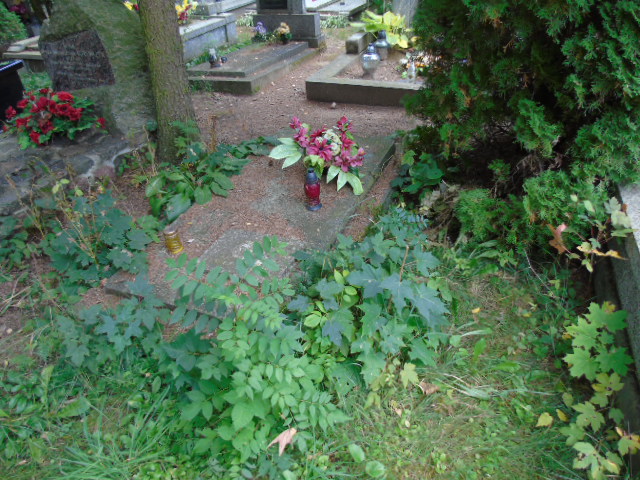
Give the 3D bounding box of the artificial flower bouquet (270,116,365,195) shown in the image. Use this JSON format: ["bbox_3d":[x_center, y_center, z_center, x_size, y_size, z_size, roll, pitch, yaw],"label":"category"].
[{"bbox_3d":[-0.004,-0.563,3.016,0.560,0.310,0.400,10,36,19],"label":"artificial flower bouquet"}]

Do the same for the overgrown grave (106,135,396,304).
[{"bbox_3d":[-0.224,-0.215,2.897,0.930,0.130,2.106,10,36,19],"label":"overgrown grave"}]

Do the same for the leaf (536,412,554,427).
[{"bbox_3d":[0.785,0.627,1.610,0.060,0.015,0.055,8,36,16],"label":"leaf"}]

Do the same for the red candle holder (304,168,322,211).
[{"bbox_3d":[-0.041,-0.298,2.681,0.090,0.245,0.090,-2,34,2],"label":"red candle holder"}]

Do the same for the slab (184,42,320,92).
[{"bbox_3d":[-0.835,-2.175,5.755,0.940,0.250,1.580,12,37,22],"label":"slab"}]

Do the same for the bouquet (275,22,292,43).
[{"bbox_3d":[-0.482,-2.732,6.127,0.190,0.240,0.190,-2,34,2],"label":"bouquet"}]

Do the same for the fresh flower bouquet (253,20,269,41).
[{"bbox_3d":[-0.818,-2.824,6.293,0.180,0.240,0.180,12,37,22],"label":"fresh flower bouquet"}]

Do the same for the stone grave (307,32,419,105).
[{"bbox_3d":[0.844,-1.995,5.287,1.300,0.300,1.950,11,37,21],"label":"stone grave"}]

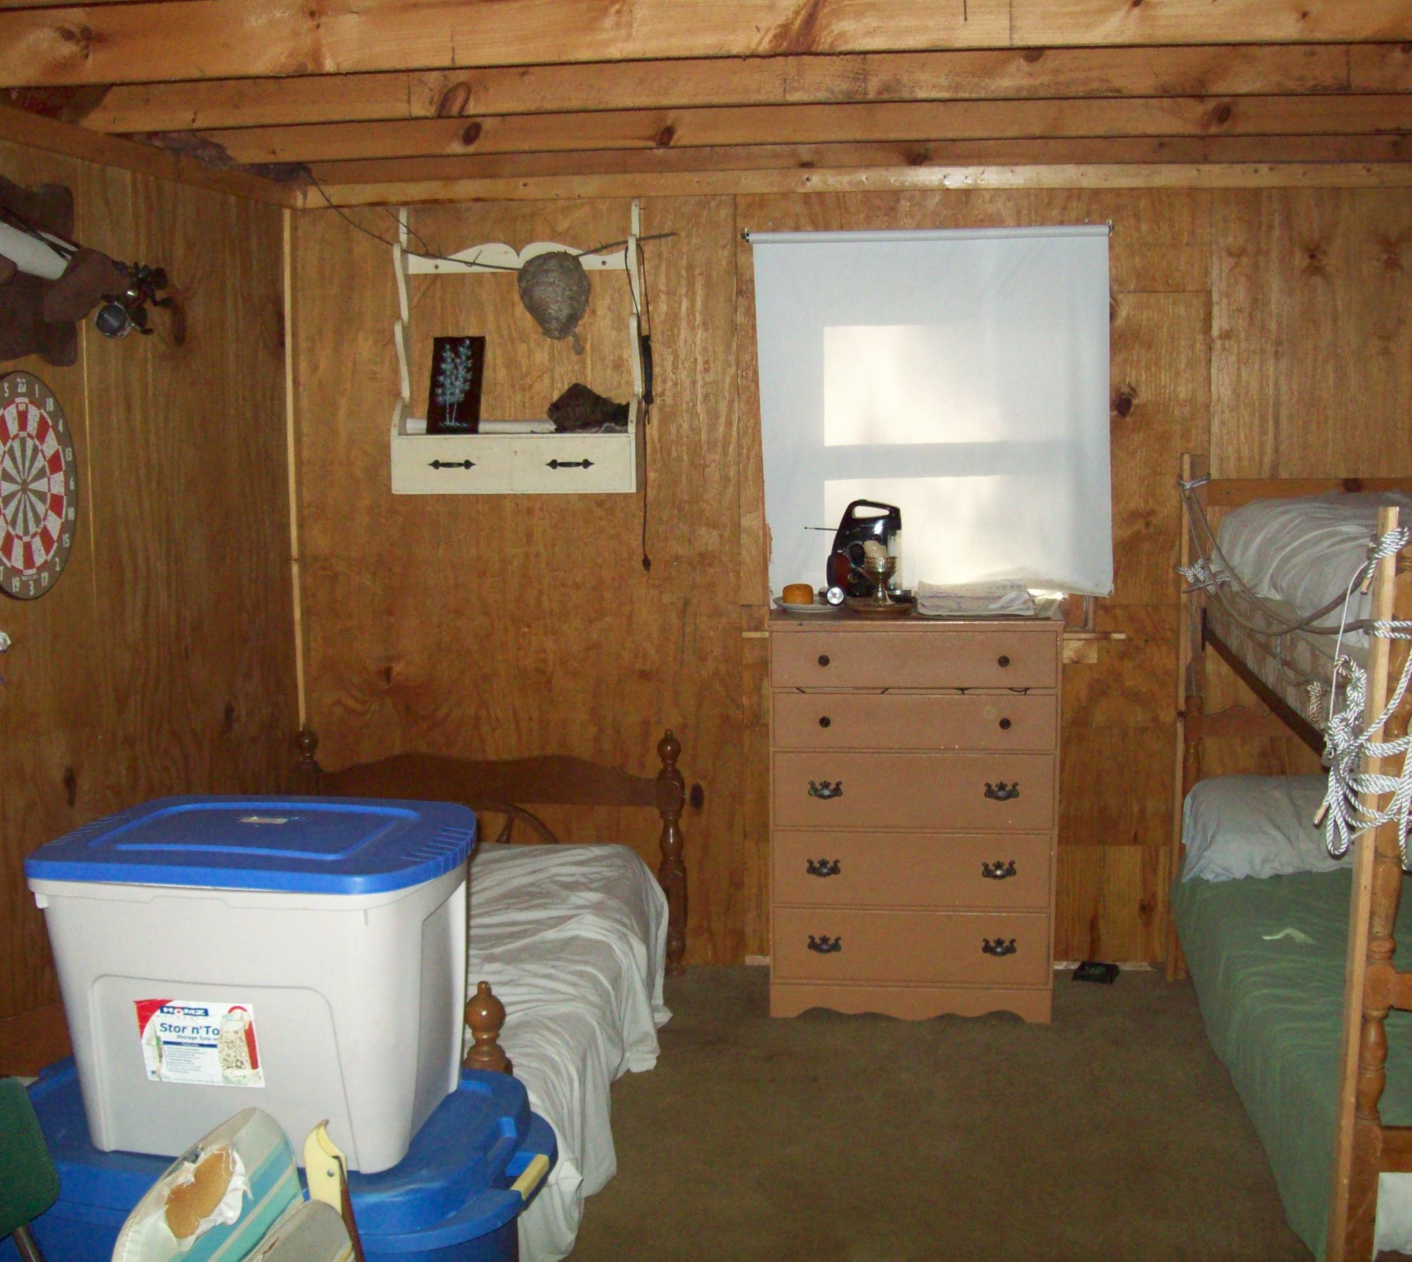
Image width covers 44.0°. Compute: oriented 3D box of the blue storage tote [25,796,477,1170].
[{"bbox_3d":[-0.597,0.487,2.455,0.550,0.415,0.435,1,6,9],"label":"blue storage tote"}]

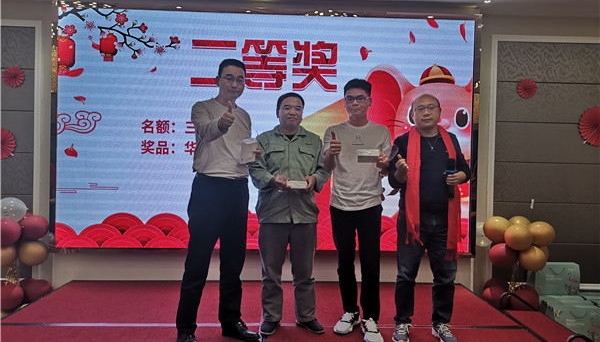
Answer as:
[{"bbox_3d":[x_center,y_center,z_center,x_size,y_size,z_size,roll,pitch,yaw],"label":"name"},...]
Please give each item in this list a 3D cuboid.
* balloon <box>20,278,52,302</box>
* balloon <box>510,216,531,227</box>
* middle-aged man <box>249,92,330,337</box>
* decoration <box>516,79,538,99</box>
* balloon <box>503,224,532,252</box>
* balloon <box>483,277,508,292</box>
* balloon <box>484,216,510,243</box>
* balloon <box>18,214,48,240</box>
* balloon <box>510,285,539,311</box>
[{"bbox_3d":[-2.401,1.108,4.240,0.260,0.255,0.260,1,1,-2],"label":"balloon"},{"bbox_3d":[2.076,0.540,4.430,0.230,0.230,0.230,1,1,-2],"label":"balloon"},{"bbox_3d":[-0.072,0.281,3.220,0.550,1.660,0.420,1,1,-3],"label":"middle-aged man"},{"bbox_3d":[2.237,-0.809,4.610,0.200,0.200,0.030,1,1,-2],"label":"decoration"},{"bbox_3d":[1.998,0.607,4.270,0.260,0.240,0.250,1,1,3],"label":"balloon"},{"bbox_3d":[1.868,1.139,4.460,0.260,0.245,0.250,1,1,3],"label":"balloon"},{"bbox_3d":[1.784,0.538,4.250,0.240,0.240,0.240,1,1,-2],"label":"balloon"},{"bbox_3d":[-2.515,0.536,4.420,0.275,0.245,0.255,1,1,3],"label":"balloon"},{"bbox_3d":[2.082,1.175,4.330,0.265,0.245,0.255,1,1,3],"label":"balloon"}]

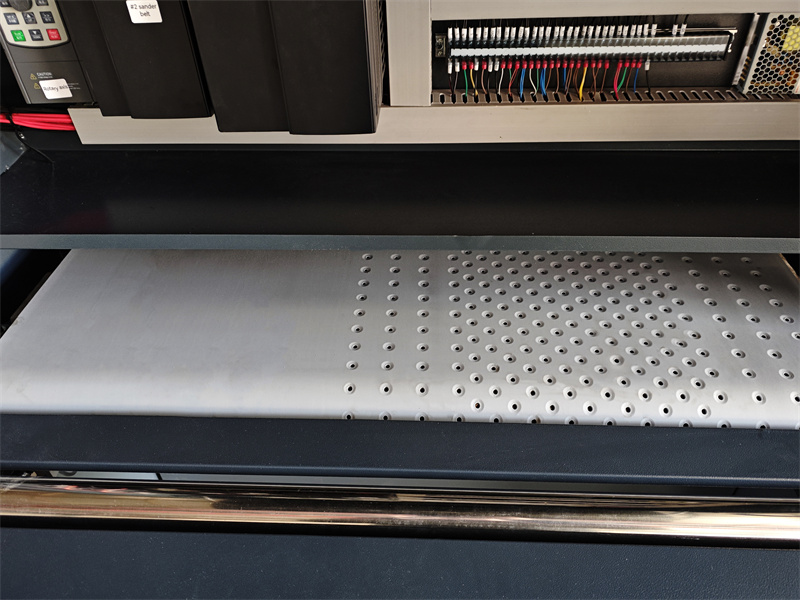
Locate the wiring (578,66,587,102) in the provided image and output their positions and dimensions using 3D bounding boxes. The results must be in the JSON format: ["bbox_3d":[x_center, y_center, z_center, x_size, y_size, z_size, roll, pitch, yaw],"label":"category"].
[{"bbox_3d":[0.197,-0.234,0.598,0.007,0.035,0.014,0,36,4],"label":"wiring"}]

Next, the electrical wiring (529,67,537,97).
[{"bbox_3d":[0.145,-0.238,0.605,0.007,0.030,0.011,0,36,4],"label":"electrical wiring"}]

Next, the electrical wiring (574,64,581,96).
[{"bbox_3d":[0.192,-0.238,0.601,0.006,0.030,0.011,0,36,4],"label":"electrical wiring"}]

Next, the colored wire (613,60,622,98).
[{"bbox_3d":[0.233,-0.235,0.594,0.008,0.037,0.015,0,36,4],"label":"colored wire"}]

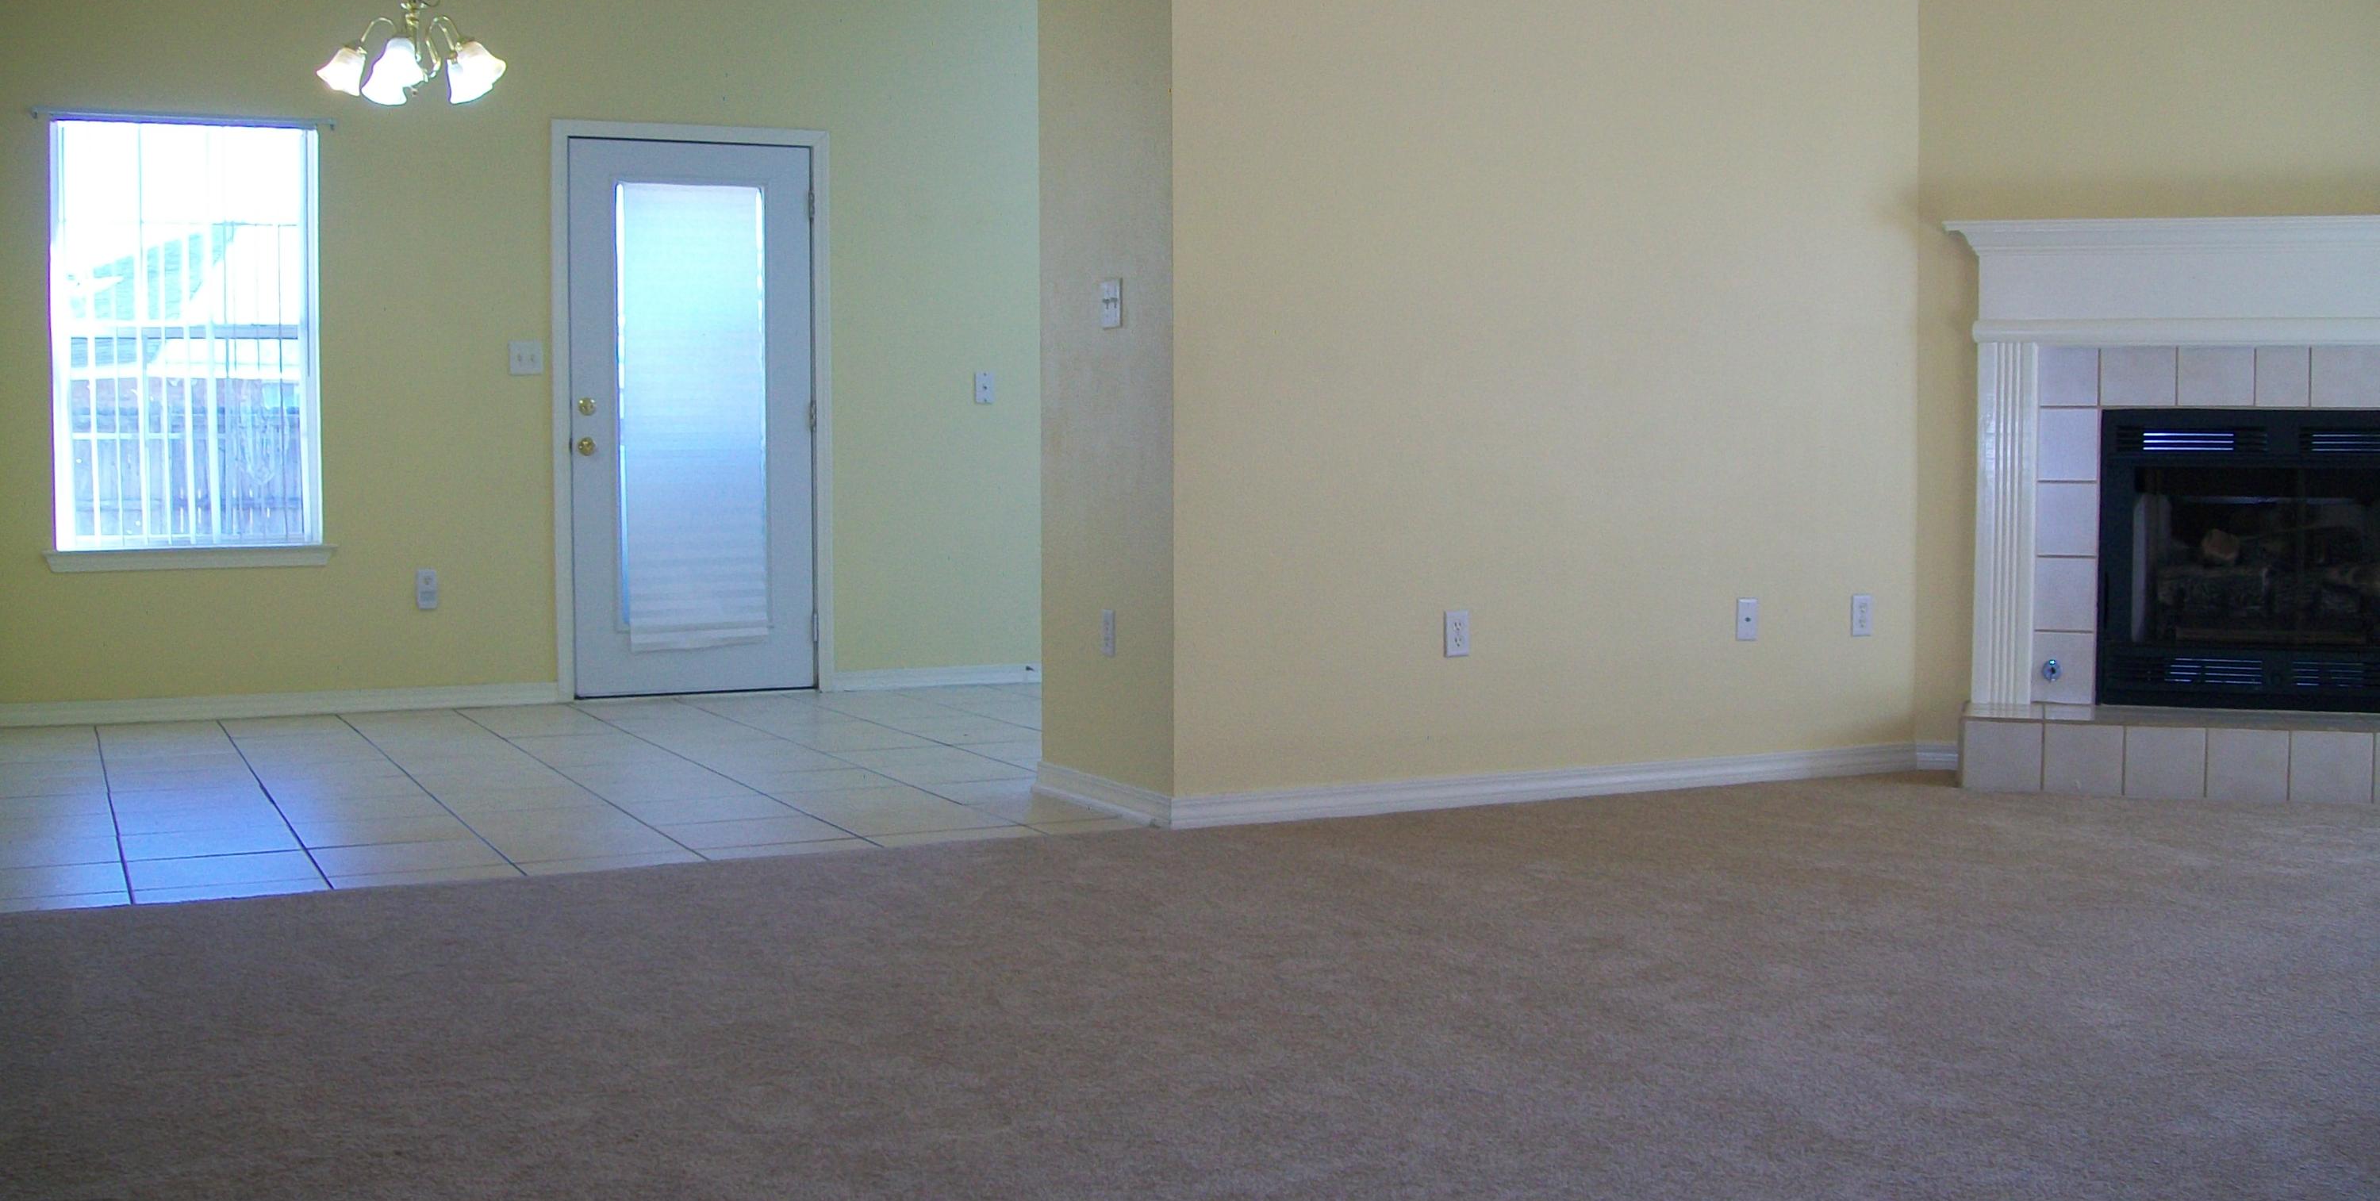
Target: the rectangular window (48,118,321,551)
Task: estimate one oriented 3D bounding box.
[{"bbox_3d":[-3.396,-0.895,7.928,0.848,1.435,0.104,-2,4,-26],"label":"rectangular window"}]

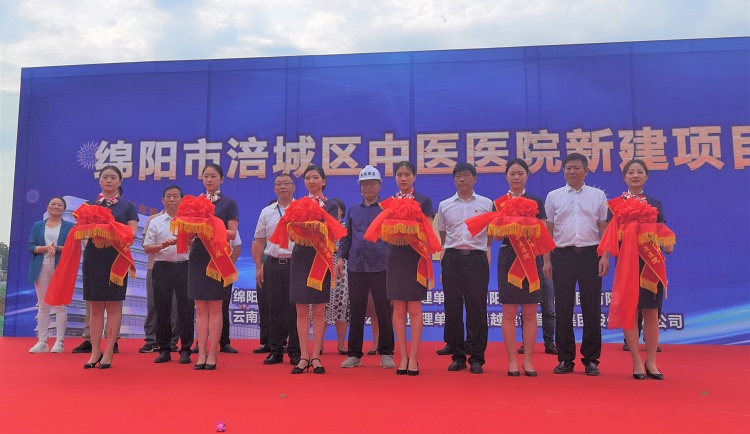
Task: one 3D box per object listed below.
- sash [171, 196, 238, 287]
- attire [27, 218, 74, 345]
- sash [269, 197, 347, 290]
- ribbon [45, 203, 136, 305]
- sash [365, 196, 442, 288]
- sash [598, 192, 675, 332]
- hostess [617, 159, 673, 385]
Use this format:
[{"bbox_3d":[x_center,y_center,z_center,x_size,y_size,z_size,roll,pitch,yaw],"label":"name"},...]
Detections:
[{"bbox_3d":[-1.387,0.196,4.758,0.500,0.728,0.420,-2,-7,15],"label":"sash"},{"bbox_3d":[-3.409,0.670,6.144,0.490,1.316,0.320,2,-7,-15],"label":"attire"},{"bbox_3d":[-0.522,0.202,4.519,0.560,0.705,0.420,-1,-6,12],"label":"sash"},{"bbox_3d":[-2.352,0.298,4.834,0.680,0.817,0.450,-1,-6,8],"label":"ribbon"},{"bbox_3d":[0.219,0.193,4.500,0.560,0.688,0.420,-1,-6,12],"label":"sash"},{"bbox_3d":[1.924,0.329,4.303,0.530,0.940,0.450,-1,-6,12],"label":"sash"},{"bbox_3d":[2.020,0.385,4.458,0.510,1.682,0.420,-1,-6,12],"label":"hostess"}]

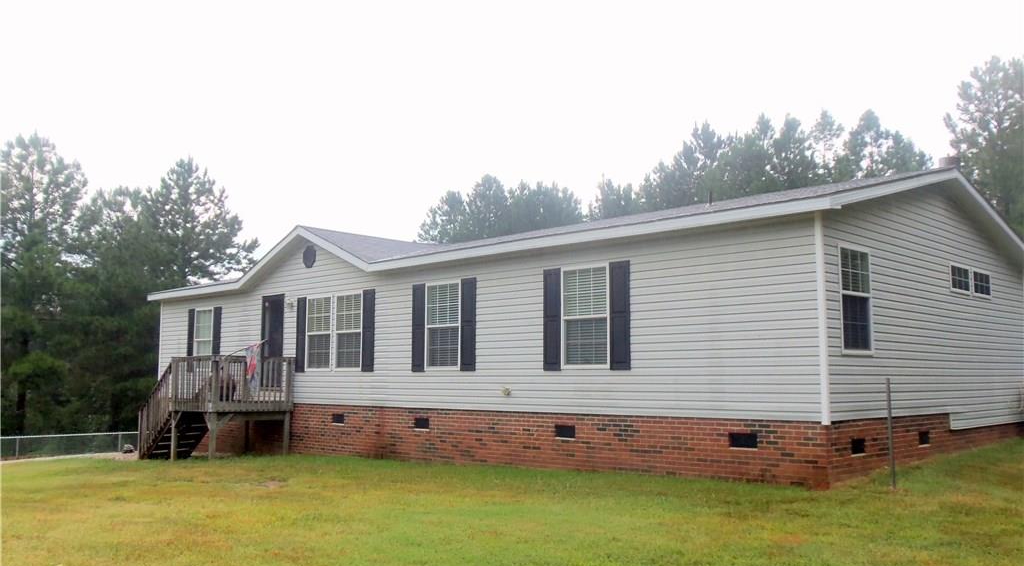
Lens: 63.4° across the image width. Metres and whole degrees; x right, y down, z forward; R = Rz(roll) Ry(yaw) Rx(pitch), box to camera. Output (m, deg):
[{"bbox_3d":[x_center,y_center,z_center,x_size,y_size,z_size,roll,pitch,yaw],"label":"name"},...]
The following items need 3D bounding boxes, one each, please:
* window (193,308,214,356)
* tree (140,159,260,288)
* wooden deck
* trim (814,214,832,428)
[{"bbox_3d":[-7.578,1.382,20.321,0.890,1.520,0.090,-6,-9,41],"label":"window"},{"bbox_3d":[-14.800,1.146,38.205,6.200,14.200,6.200,0,-6,0],"label":"tree"},{"bbox_3d":[-6.475,2.745,18.048,3.245,2.200,1.780,-6,-9,44],"label":"wooden deck"},{"bbox_3d":[3.858,0.422,10.300,0.080,2.646,0.080,-6,-9,44],"label":"trim"}]

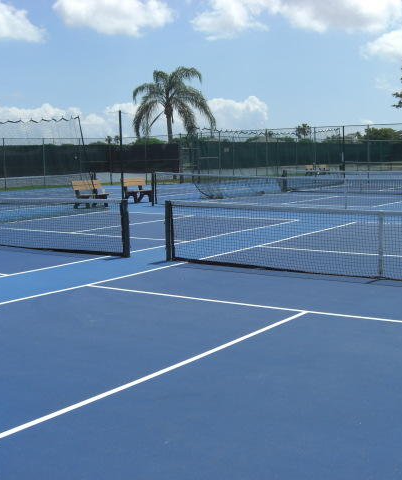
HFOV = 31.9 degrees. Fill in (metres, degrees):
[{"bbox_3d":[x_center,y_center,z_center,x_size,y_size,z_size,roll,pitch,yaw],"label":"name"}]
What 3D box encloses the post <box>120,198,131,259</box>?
[{"bbox_3d":[-1.204,-0.173,11.234,0.110,0.920,0.110,4,8,35],"label":"post"}]

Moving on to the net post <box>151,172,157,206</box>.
[{"bbox_3d":[-1.535,-1.643,22.990,0.110,1.090,0.110,4,8,35],"label":"net post"}]

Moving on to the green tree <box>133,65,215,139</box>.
[{"bbox_3d":[-1.948,-8.289,49.777,5.800,8.000,5.900,-1,7,0],"label":"green tree"}]

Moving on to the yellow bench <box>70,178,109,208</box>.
[{"bbox_3d":[-3.609,-1.498,22.901,0.570,0.860,1.280,4,8,35],"label":"yellow bench"}]

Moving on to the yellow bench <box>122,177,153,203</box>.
[{"bbox_3d":[-2.279,-1.786,25.075,0.570,0.860,1.280,4,8,35],"label":"yellow bench"}]

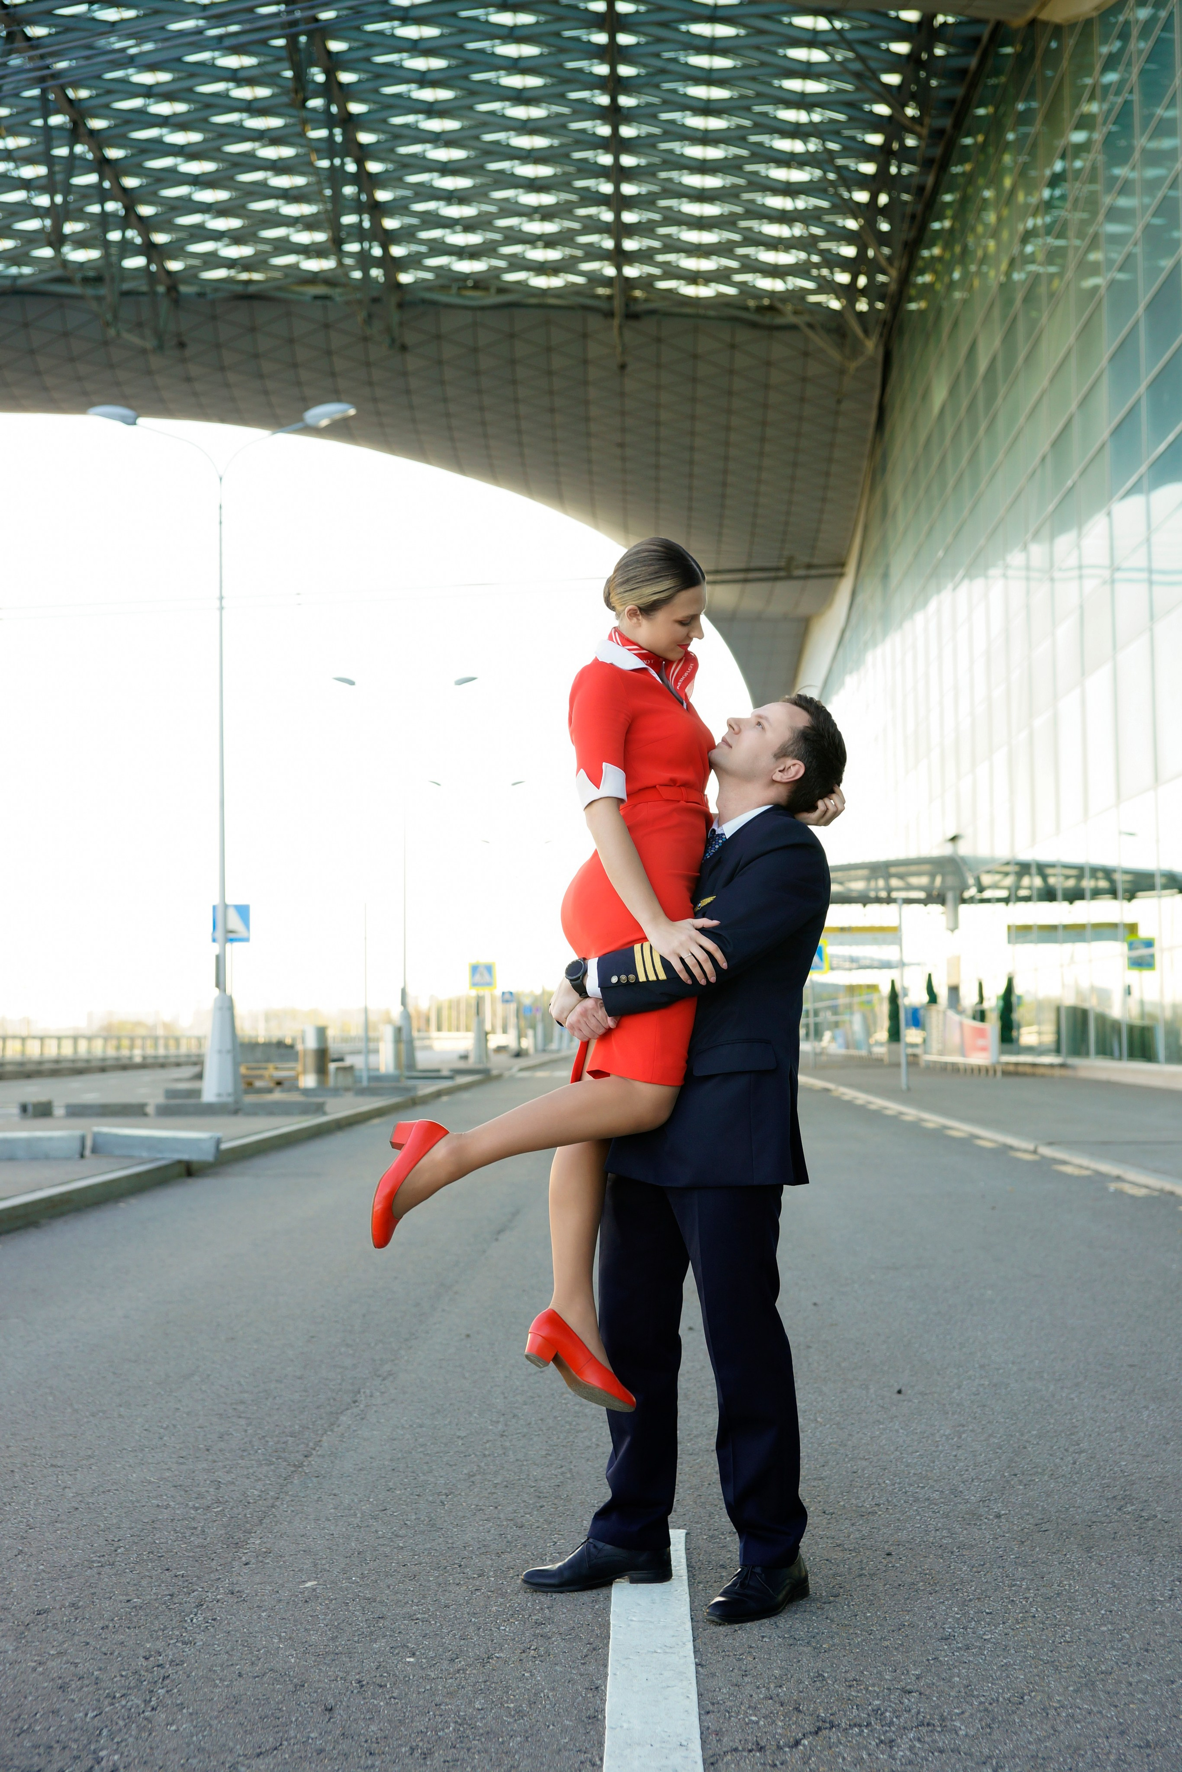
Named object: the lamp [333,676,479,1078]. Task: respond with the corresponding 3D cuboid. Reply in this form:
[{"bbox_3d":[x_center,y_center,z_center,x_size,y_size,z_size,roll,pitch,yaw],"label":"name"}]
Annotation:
[{"bbox_3d":[-4.168,-0.215,50.105,3.340,9.110,0.500,0,-4,1],"label":"lamp"}]

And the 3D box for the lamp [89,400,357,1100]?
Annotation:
[{"bbox_3d":[-4.609,-1.662,27.802,3.400,9.010,0.500,0,-4,1],"label":"lamp"}]

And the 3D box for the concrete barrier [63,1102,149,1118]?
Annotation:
[{"bbox_3d":[-5.832,2.709,26.737,1.000,0.165,0.190,0,-4,-7],"label":"concrete barrier"}]

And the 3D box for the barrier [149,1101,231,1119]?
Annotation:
[{"bbox_3d":[-4.839,2.713,26.892,1.000,0.165,0.190,0,-4,-3],"label":"barrier"}]

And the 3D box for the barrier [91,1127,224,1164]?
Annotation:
[{"bbox_3d":[-3.420,2.059,17.538,1.000,0.200,0.200,1,-4,8],"label":"barrier"}]

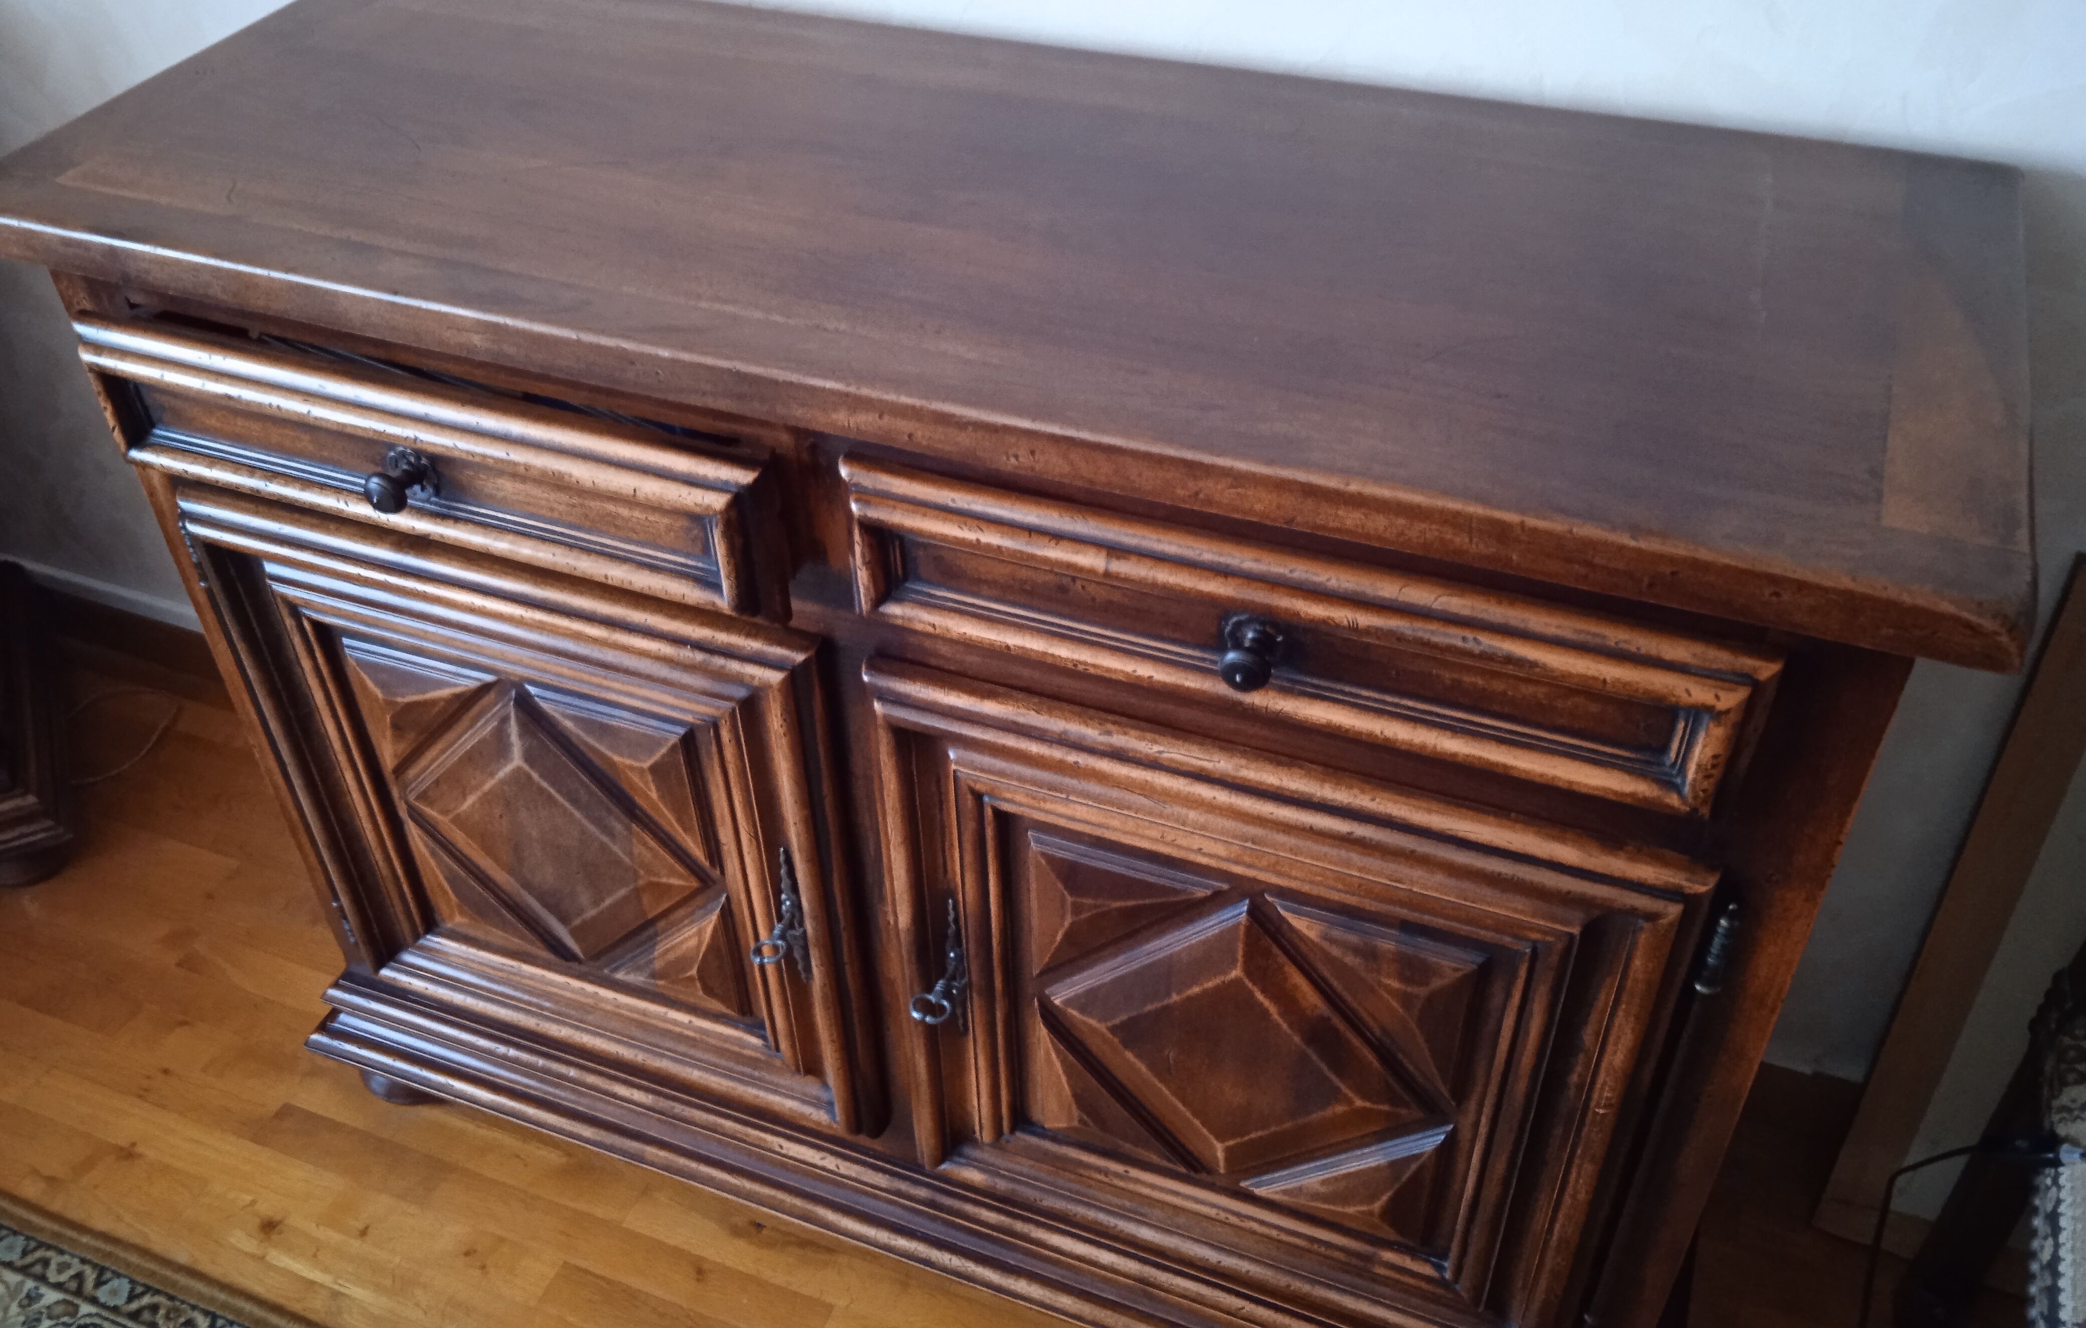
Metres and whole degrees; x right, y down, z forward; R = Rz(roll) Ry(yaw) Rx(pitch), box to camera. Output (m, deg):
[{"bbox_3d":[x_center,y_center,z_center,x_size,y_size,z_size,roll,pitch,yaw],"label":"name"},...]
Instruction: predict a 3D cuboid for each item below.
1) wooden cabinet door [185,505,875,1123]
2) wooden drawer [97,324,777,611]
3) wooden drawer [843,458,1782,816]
[{"bbox_3d":[-0.395,0.133,1.361,0.541,0.525,0.044,14,42,18],"label":"wooden cabinet door"},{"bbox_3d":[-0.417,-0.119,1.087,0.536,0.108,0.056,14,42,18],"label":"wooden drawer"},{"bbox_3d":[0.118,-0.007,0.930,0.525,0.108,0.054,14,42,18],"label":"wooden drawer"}]

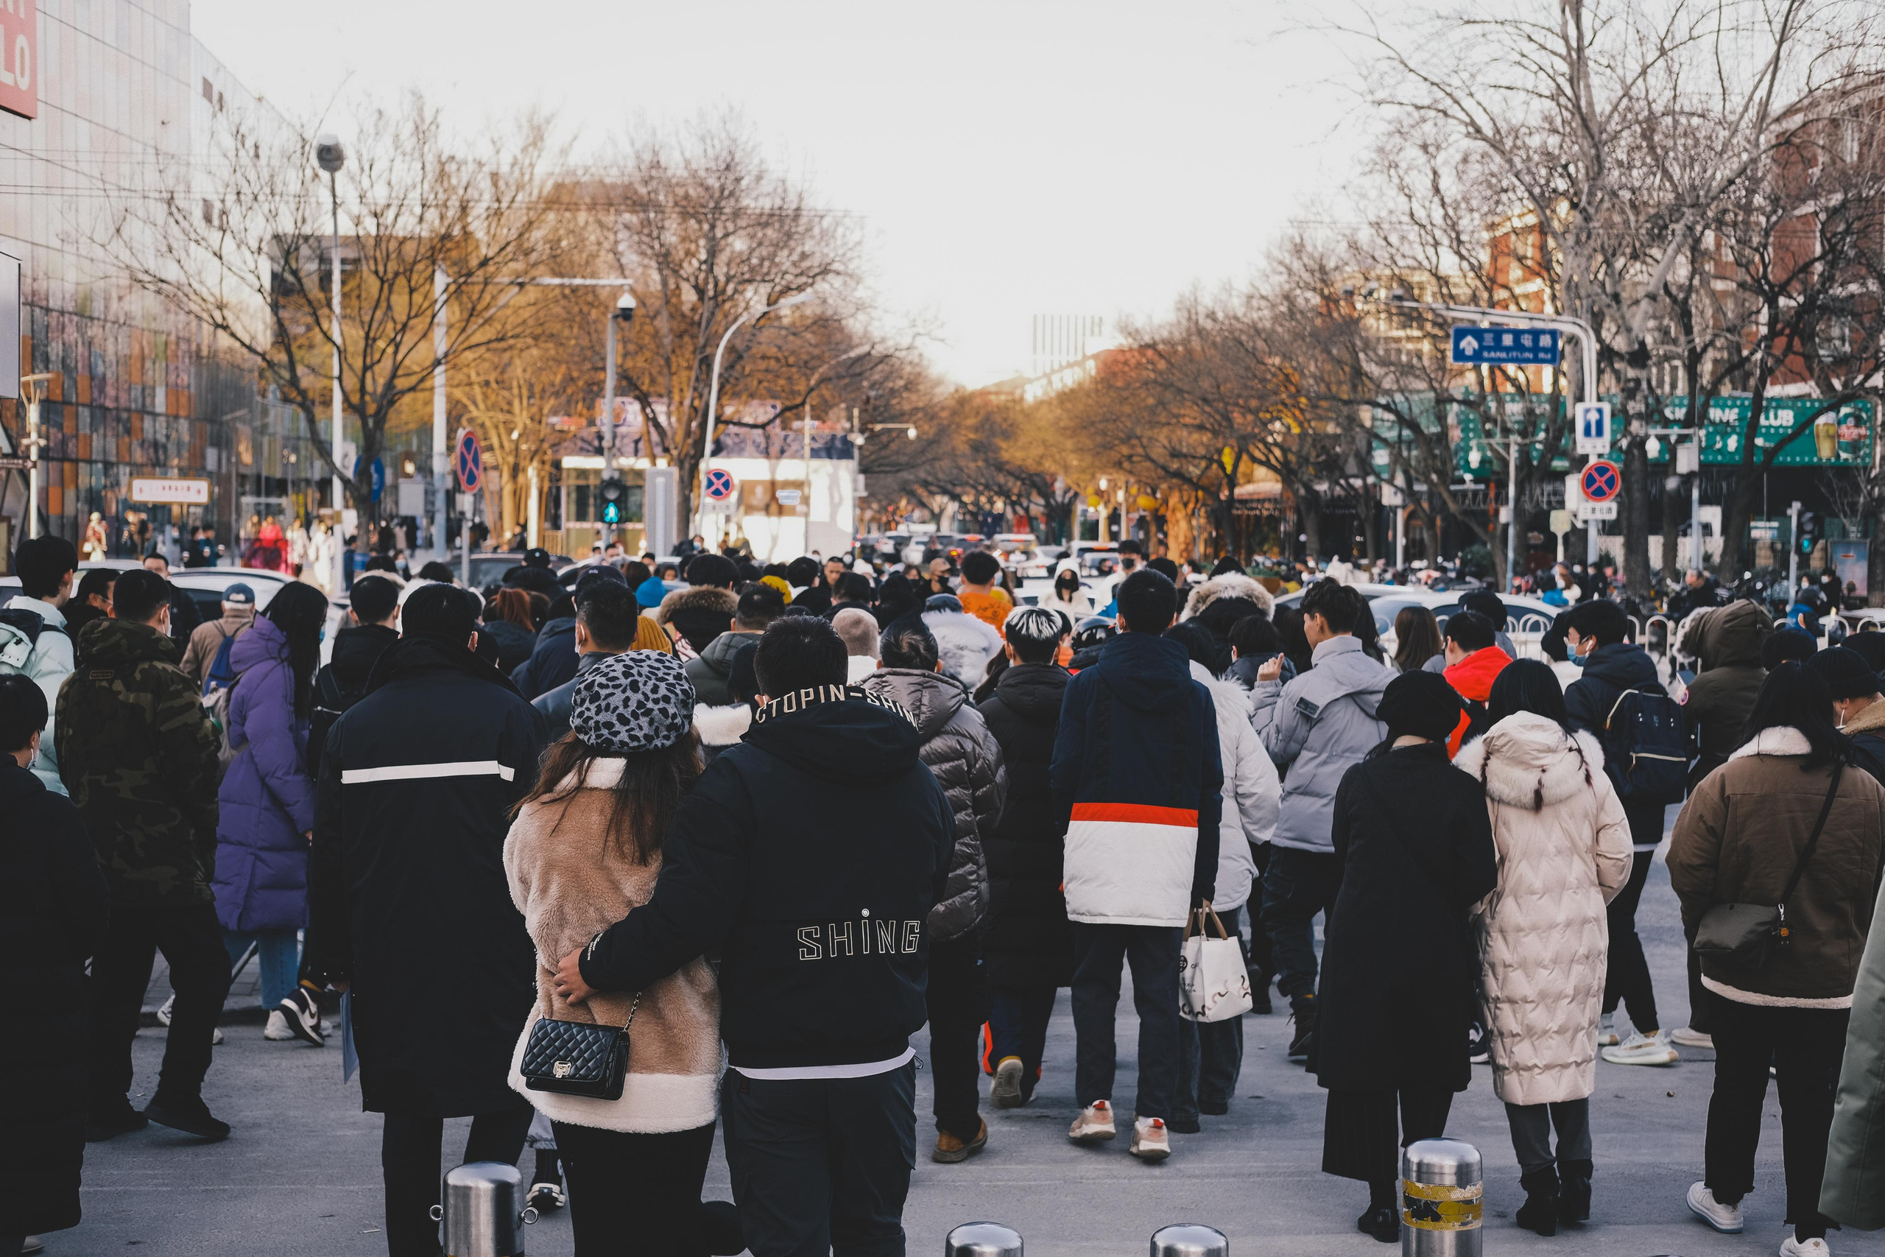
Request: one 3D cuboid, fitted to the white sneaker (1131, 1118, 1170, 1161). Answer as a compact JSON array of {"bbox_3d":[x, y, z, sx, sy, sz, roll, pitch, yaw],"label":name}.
[{"bbox_3d":[0.631,1.552,8.620,0.110,0.130,0.290,0,2,-12],"label":"white sneaker"}]

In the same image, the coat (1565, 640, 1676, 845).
[{"bbox_3d":[2.469,0.415,10.192,0.470,0.760,0.340,-1,2,-26],"label":"coat"}]

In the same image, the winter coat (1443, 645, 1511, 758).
[{"bbox_3d":[2.006,0.434,10.373,0.500,0.750,0.380,-1,2,-15],"label":"winter coat"}]

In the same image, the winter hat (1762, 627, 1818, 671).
[{"bbox_3d":[3.024,0.087,9.900,0.195,0.180,0.220,-1,3,-35],"label":"winter hat"}]

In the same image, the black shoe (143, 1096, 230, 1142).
[{"bbox_3d":[-2.425,1.569,8.900,0.280,0.110,0.103,16,-2,-14],"label":"black shoe"}]

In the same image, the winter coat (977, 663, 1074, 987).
[{"bbox_3d":[0.312,0.677,9.715,0.580,1.140,0.400,0,2,3],"label":"winter coat"}]

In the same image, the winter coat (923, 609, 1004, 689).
[{"bbox_3d":[0.058,0.323,11.523,0.540,0.820,0.420,-1,2,-18],"label":"winter coat"}]

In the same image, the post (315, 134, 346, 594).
[{"bbox_3d":[-12.942,-5.309,58.833,0.580,9.900,1.700,0,2,0],"label":"post"}]

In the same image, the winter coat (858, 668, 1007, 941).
[{"bbox_3d":[-0.080,0.540,8.650,0.560,0.840,0.380,0,2,8],"label":"winter coat"}]

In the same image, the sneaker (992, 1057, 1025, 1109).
[{"bbox_3d":[0.214,1.481,9.080,0.110,0.280,0.120,2,46,-5],"label":"sneaker"}]

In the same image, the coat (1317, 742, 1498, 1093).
[{"bbox_3d":[1.302,0.813,7.800,0.490,0.950,0.350,0,2,-5],"label":"coat"}]

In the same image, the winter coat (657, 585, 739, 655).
[{"bbox_3d":[-0.966,0.334,11.000,0.550,0.980,0.400,0,2,5],"label":"winter coat"}]

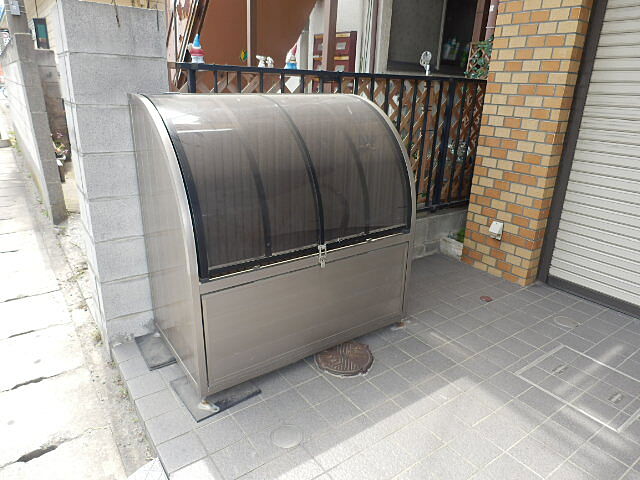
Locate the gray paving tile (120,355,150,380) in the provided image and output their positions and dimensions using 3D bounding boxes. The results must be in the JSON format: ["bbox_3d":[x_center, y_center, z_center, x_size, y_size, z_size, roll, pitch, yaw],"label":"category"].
[{"bbox_3d":[-0.848,0.607,2.084,0.147,0.020,0.147,-12,23,-33],"label":"gray paving tile"}]

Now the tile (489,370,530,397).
[{"bbox_3d":[0.860,0.655,2.019,0.145,0.015,0.145,-13,24,-33],"label":"tile"}]

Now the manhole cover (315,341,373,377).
[{"bbox_3d":[0.124,0.593,2.185,0.288,0.030,0.288,0,19,0],"label":"manhole cover"}]

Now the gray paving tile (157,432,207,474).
[{"bbox_3d":[-0.505,0.775,1.620,0.136,0.015,0.145,-13,24,-33],"label":"gray paving tile"}]

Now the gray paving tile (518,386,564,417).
[{"bbox_3d":[0.947,0.697,1.904,0.145,0.015,0.145,-13,24,-33],"label":"gray paving tile"}]

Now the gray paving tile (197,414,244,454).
[{"bbox_3d":[-0.378,0.741,1.688,0.147,0.012,0.147,-12,24,-34],"label":"gray paving tile"}]

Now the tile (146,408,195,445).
[{"bbox_3d":[-0.591,0.732,1.735,0.136,0.015,0.145,-13,24,-33],"label":"tile"}]

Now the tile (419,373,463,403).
[{"bbox_3d":[0.529,0.668,1.969,0.147,0.020,0.147,-12,23,-33],"label":"tile"}]

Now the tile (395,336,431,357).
[{"bbox_3d":[0.475,0.552,2.273,0.147,0.012,0.147,-12,24,-34],"label":"tile"}]

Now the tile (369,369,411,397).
[{"bbox_3d":[0.323,0.653,1.999,0.146,0.016,0.146,-13,23,-33],"label":"tile"}]

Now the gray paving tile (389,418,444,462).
[{"bbox_3d":[0.370,0.764,1.689,0.147,0.020,0.147,-12,23,-33],"label":"gray paving tile"}]

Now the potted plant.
[{"bbox_3d":[1.151,-0.007,3.546,0.300,0.230,0.220,-12,23,-33],"label":"potted plant"}]

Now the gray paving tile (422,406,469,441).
[{"bbox_3d":[0.493,0.737,1.771,0.147,0.020,0.147,-12,23,-33],"label":"gray paving tile"}]

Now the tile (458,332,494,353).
[{"bbox_3d":[0.809,0.543,2.331,0.145,0.015,0.145,-13,24,-33],"label":"tile"}]

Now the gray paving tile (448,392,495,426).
[{"bbox_3d":[0.616,0.710,1.854,0.145,0.015,0.145,-13,24,-33],"label":"gray paving tile"}]

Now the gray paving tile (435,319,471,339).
[{"bbox_3d":[0.725,0.502,2.440,0.146,0.016,0.146,-13,23,-33],"label":"gray paving tile"}]

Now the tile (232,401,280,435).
[{"bbox_3d":[-0.257,0.720,1.788,0.147,0.020,0.147,-12,23,-33],"label":"tile"}]

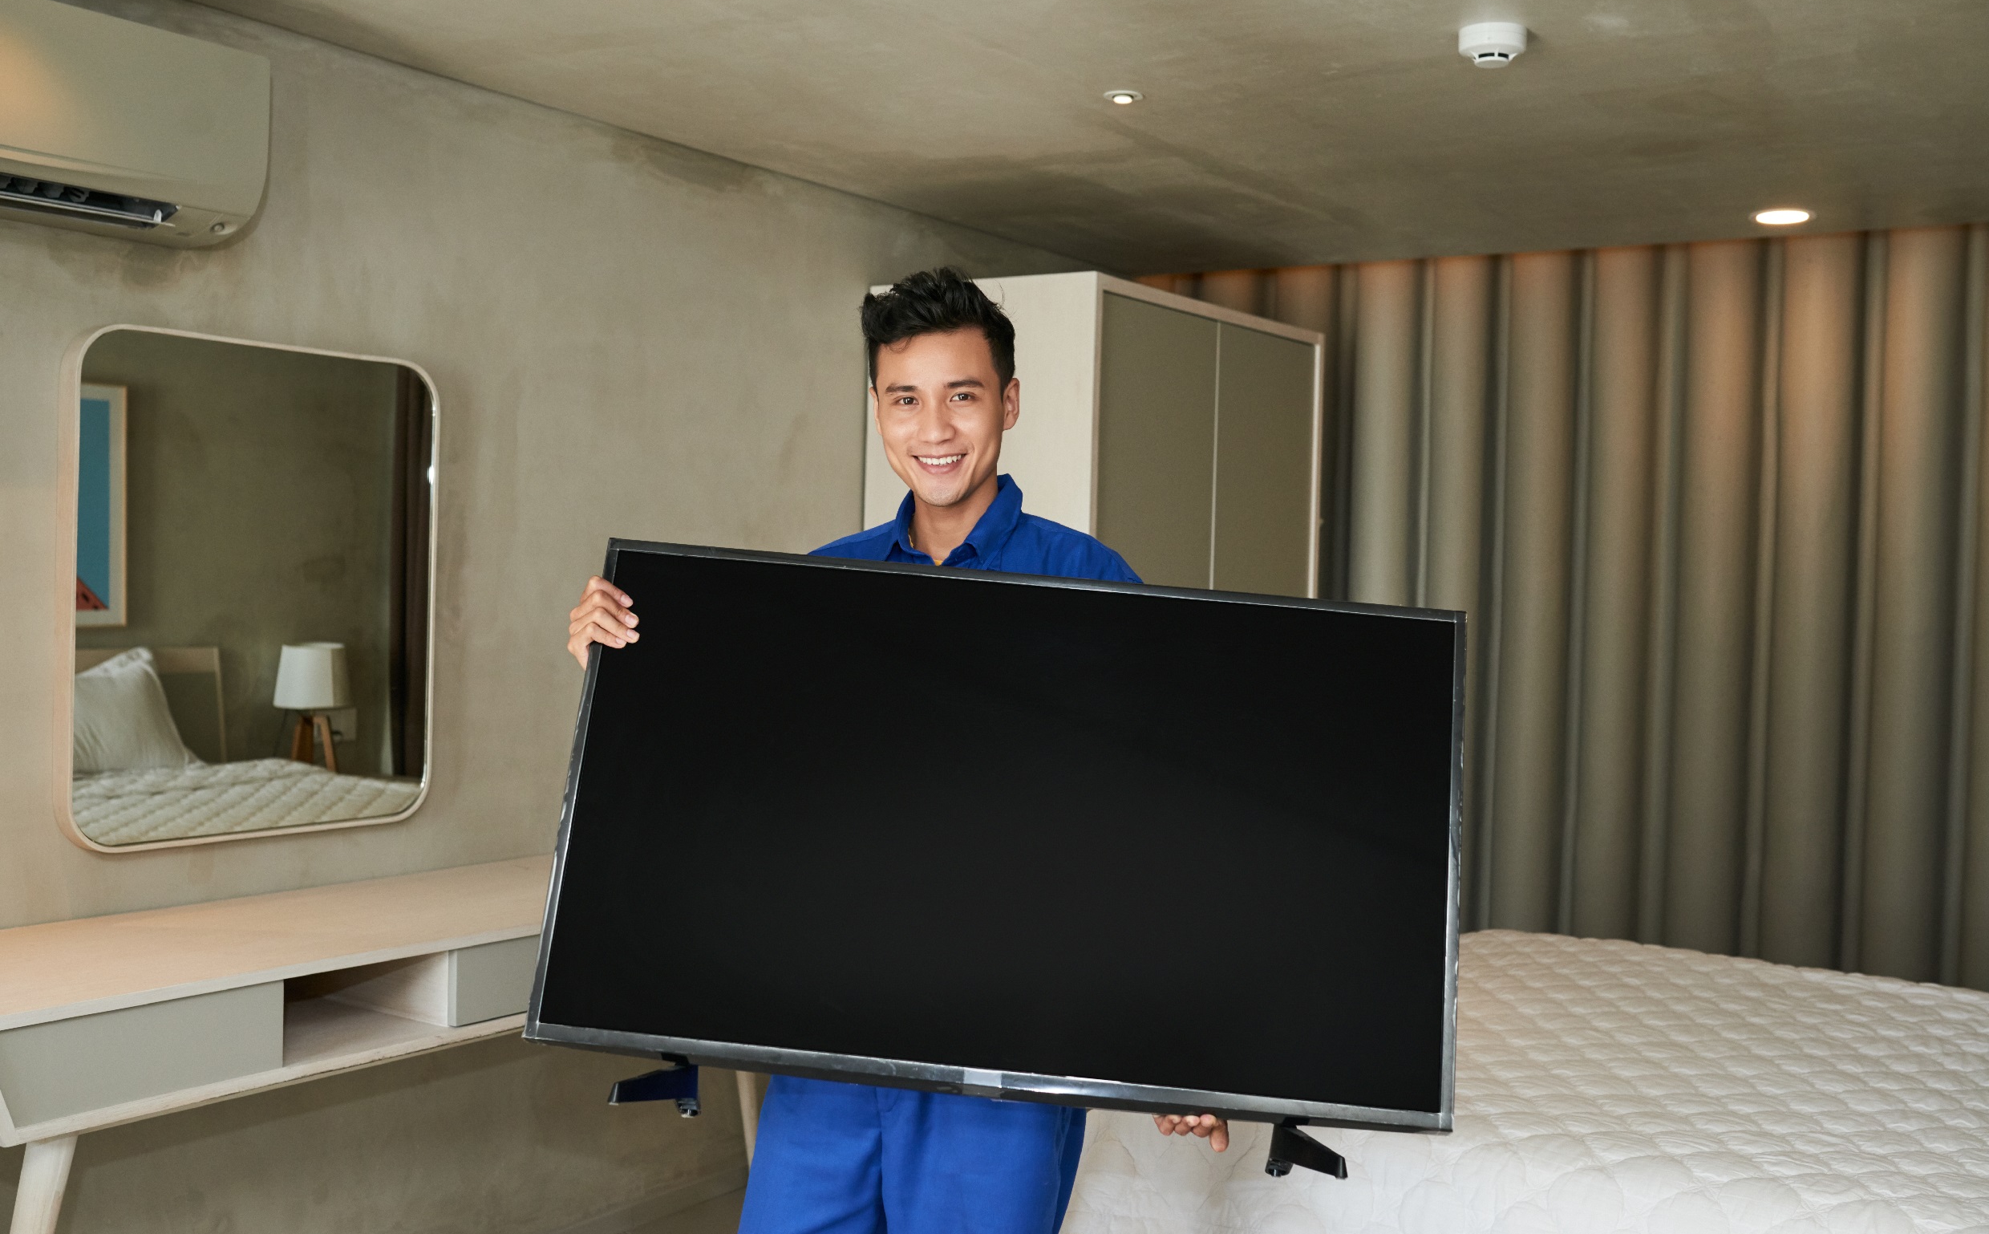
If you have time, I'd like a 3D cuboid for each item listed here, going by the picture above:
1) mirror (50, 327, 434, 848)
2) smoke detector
[{"bbox_3d":[-1.188,-0.043,3.143,0.051,0.797,0.667,3,2,34],"label":"mirror"},{"bbox_3d":[0.758,-0.865,2.948,0.099,0.050,0.099,3,2,34],"label":"smoke detector"}]

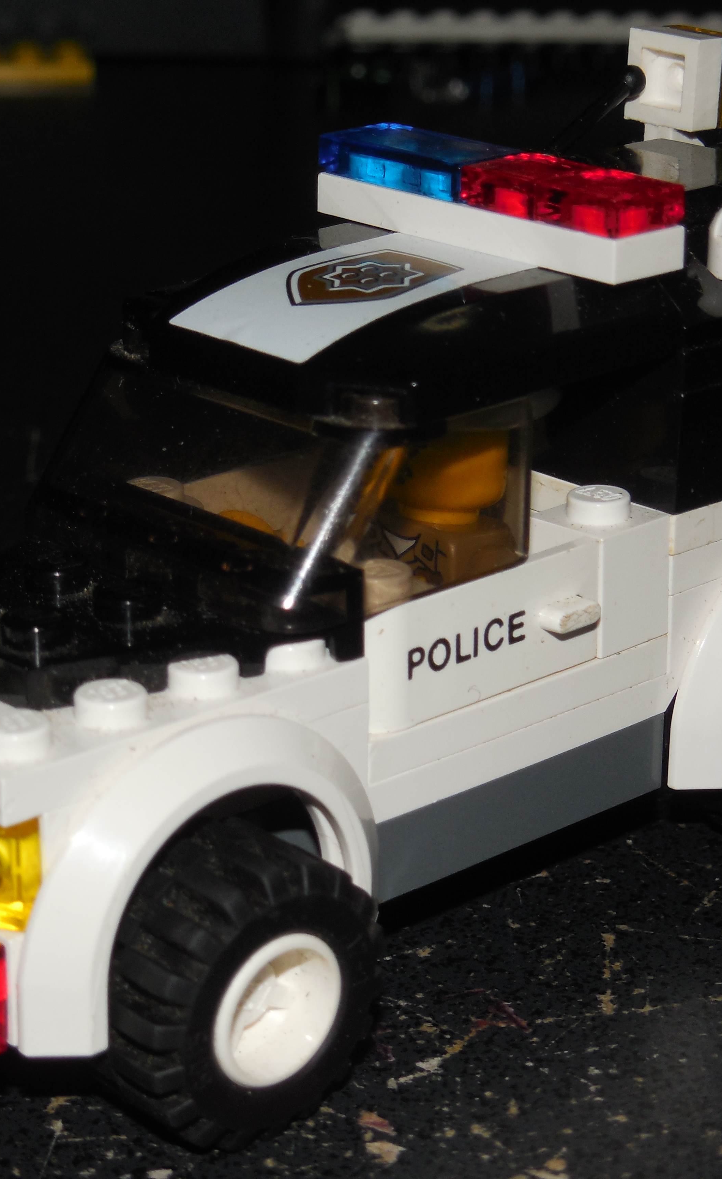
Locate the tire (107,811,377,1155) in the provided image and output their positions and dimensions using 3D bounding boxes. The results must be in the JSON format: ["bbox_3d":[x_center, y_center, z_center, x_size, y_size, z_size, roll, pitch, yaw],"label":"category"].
[{"bbox_3d":[-0.010,0.026,0.190,0.021,0.021,0.012,-17,26,-40],"label":"tire"}]

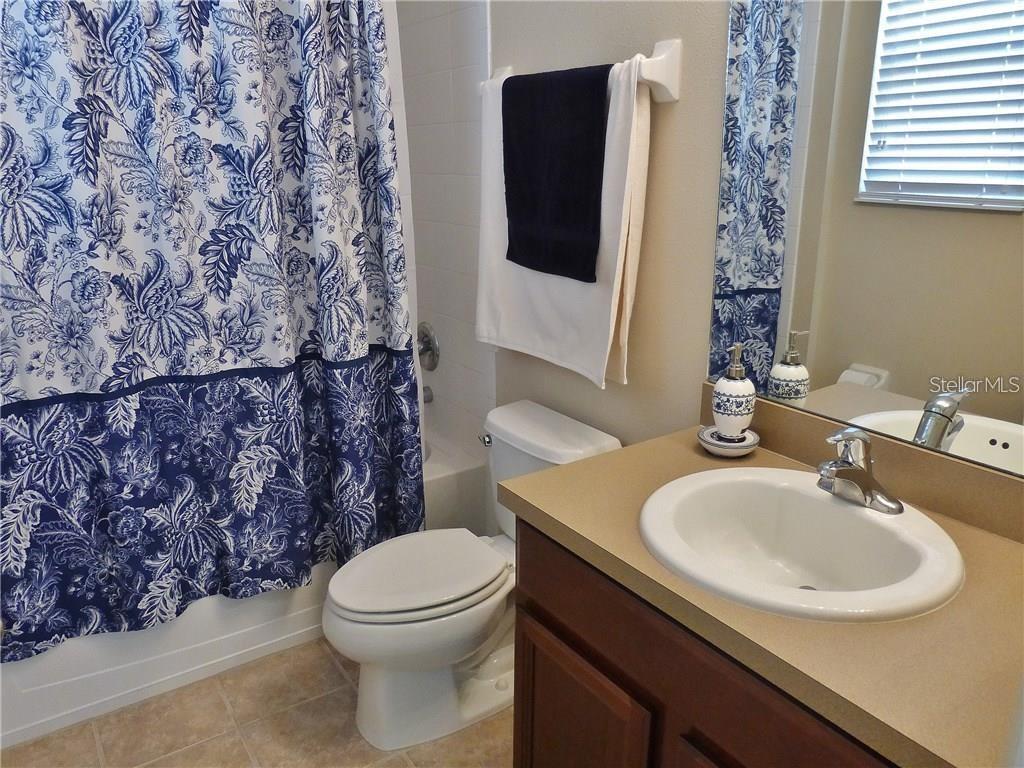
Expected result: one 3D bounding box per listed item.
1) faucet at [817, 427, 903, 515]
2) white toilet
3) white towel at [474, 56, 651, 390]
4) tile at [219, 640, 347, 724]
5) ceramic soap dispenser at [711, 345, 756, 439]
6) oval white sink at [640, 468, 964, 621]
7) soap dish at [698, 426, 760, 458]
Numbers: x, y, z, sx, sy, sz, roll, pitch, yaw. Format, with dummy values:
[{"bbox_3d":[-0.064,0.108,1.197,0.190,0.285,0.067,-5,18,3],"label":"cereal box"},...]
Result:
[{"bbox_3d":[0.546,0.135,1.209,0.157,0.137,0.156,-11,19,-32],"label":"faucet"},{"bbox_3d":[-0.130,0.500,1.928,0.757,0.707,0.410,-11,19,-32],"label":"white toilet"},{"bbox_3d":[0.090,-0.409,1.873,0.110,0.727,0.618,-11,19,-32],"label":"white towel"},{"bbox_3d":[-0.640,0.834,2.073,0.305,0.010,0.227,-11,19,-32],"label":"tile"},{"bbox_3d":[0.439,0.021,1.464,0.085,0.208,0.085,-14,21,-40],"label":"ceramic soap dispenser"},{"bbox_3d":[0.438,0.302,1.181,0.475,0.175,0.488,-11,19,-32],"label":"oval white sink"},{"bbox_3d":[0.436,0.118,1.505,0.133,0.030,0.125,0,16,0],"label":"soap dish"}]

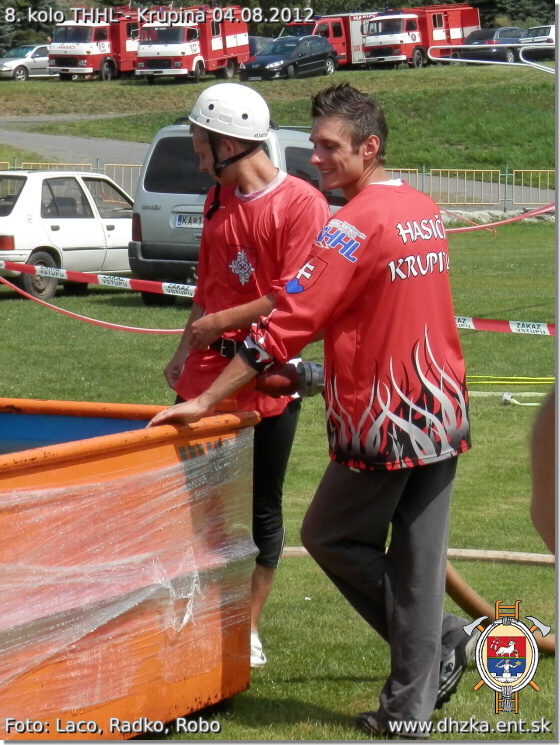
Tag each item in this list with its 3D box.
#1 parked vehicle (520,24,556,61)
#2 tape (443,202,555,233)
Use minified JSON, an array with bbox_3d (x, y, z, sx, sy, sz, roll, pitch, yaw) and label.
[{"bbox_3d":[11.846,-14.198,67.515,1.650,1.430,3.900,3,14,35],"label":"parked vehicle"},{"bbox_3d":[1.605,-1.134,11.500,0.840,0.210,0.100,3,9,20],"label":"tape"}]

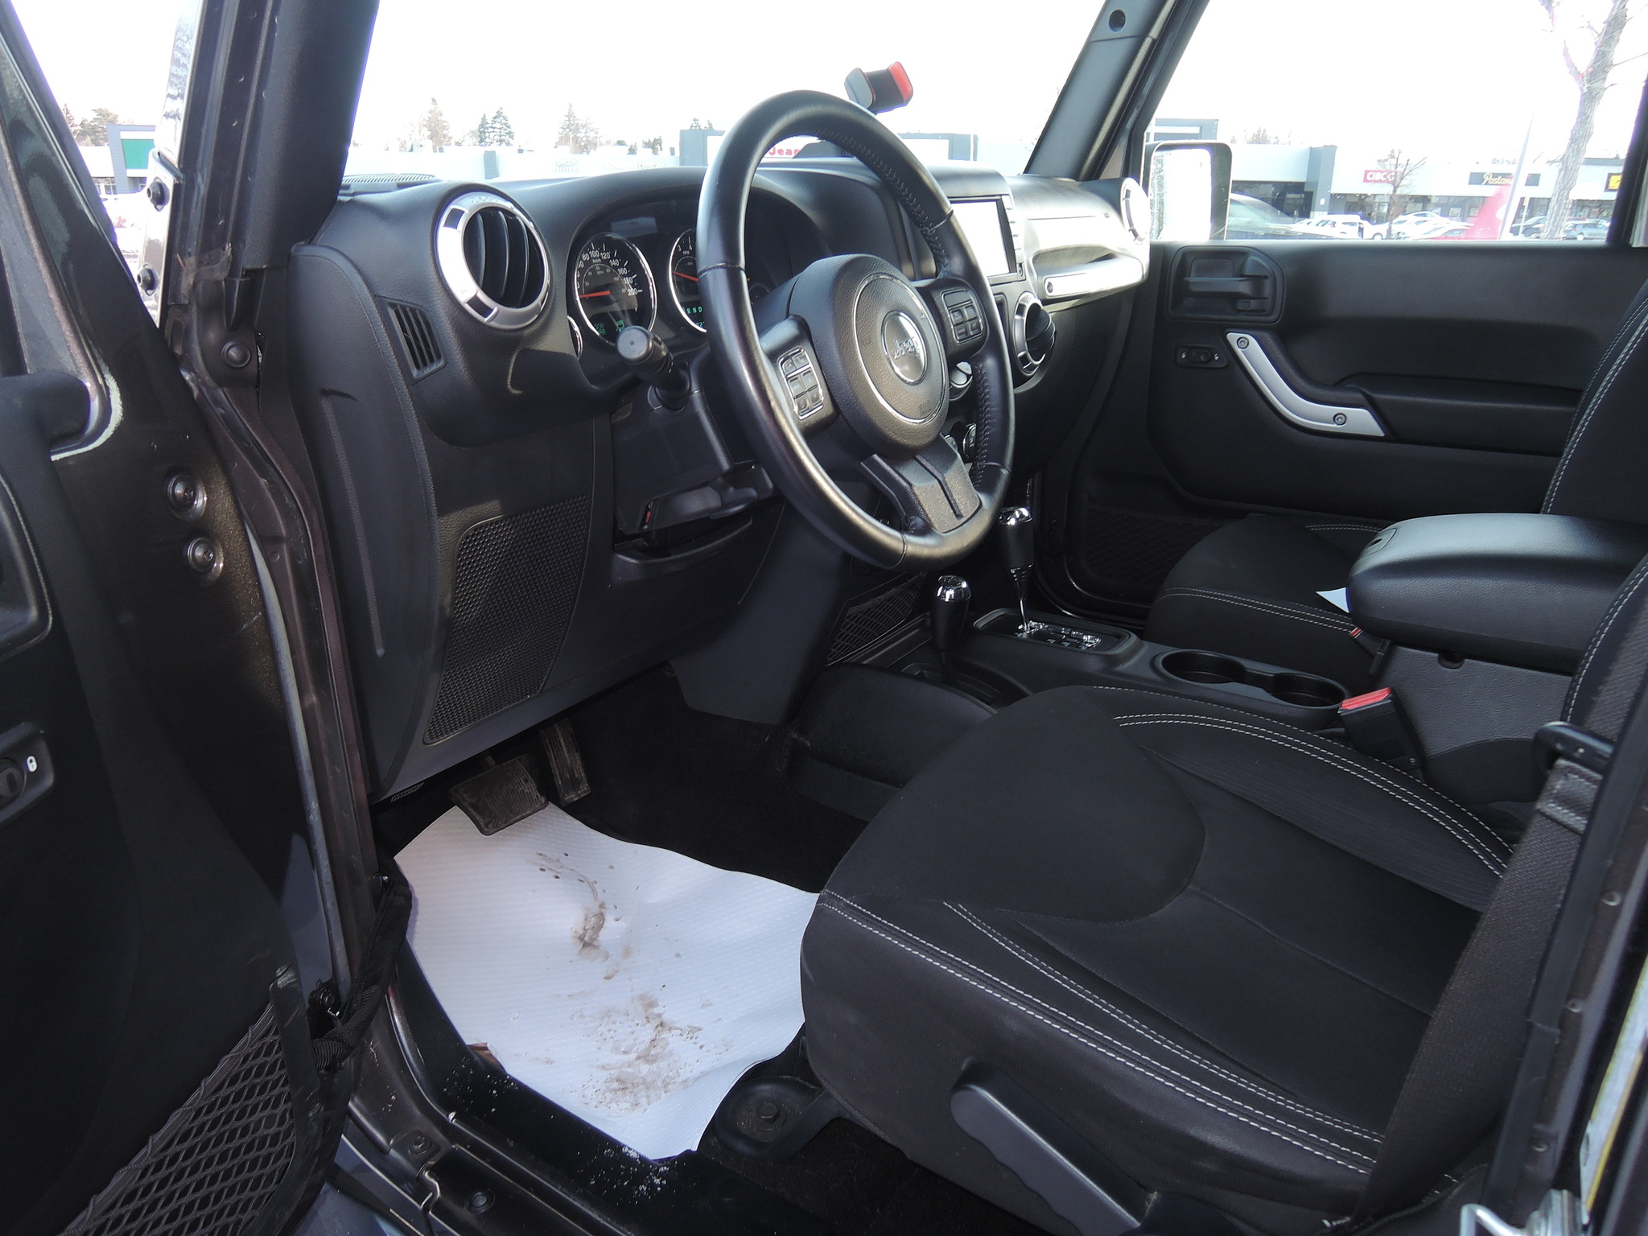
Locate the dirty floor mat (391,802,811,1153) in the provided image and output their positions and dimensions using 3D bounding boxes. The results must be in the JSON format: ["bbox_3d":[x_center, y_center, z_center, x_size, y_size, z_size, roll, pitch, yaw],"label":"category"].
[{"bbox_3d":[-0.249,0.325,1.256,0.560,0.060,0.400,13,24,33],"label":"dirty floor mat"}]

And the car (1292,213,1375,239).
[{"bbox_3d":[28.893,-22.082,65.000,4.600,1.650,1.850,8,21,23],"label":"car"}]

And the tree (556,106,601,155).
[{"bbox_3d":[-30.051,-55.448,140.000,5.300,14.500,5.300,-1,20,0],"label":"tree"}]

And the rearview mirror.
[{"bbox_3d":[0.624,-0.720,1.945,0.170,0.190,0.085,-15,24,-34],"label":"rearview mirror"}]

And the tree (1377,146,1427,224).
[{"bbox_3d":[33.353,-24.504,66.000,2.800,5.300,2.800,-1,20,0],"label":"tree"}]

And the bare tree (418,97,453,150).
[{"bbox_3d":[-47.561,-55.763,140.000,4.300,15.000,4.300,-1,20,0],"label":"bare tree"}]

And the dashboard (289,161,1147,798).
[{"bbox_3d":[0.024,-0.276,1.374,0.370,0.510,1.370,13,24,33],"label":"dashboard"}]

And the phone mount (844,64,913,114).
[{"bbox_3d":[0.059,-0.574,1.240,0.080,0.055,0.045,-17,25,-38],"label":"phone mount"}]

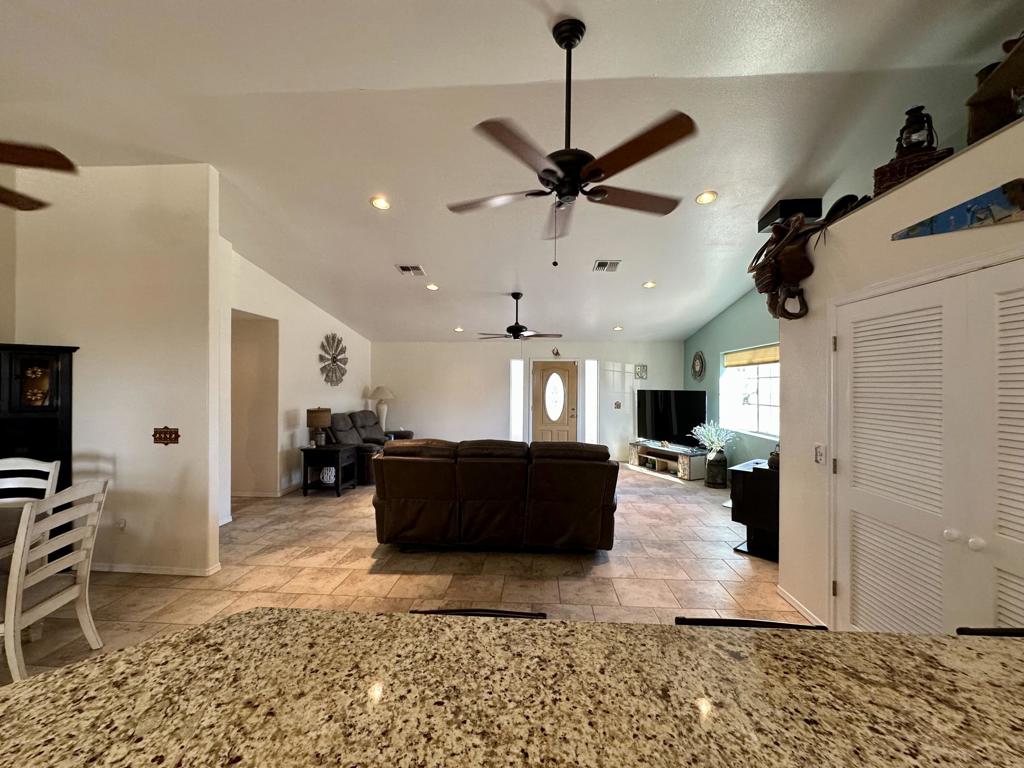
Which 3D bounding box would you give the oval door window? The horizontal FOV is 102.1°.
[{"bbox_3d":[0.881,0.268,8.461,0.411,0.994,0.040,0,0,4],"label":"oval door window"}]

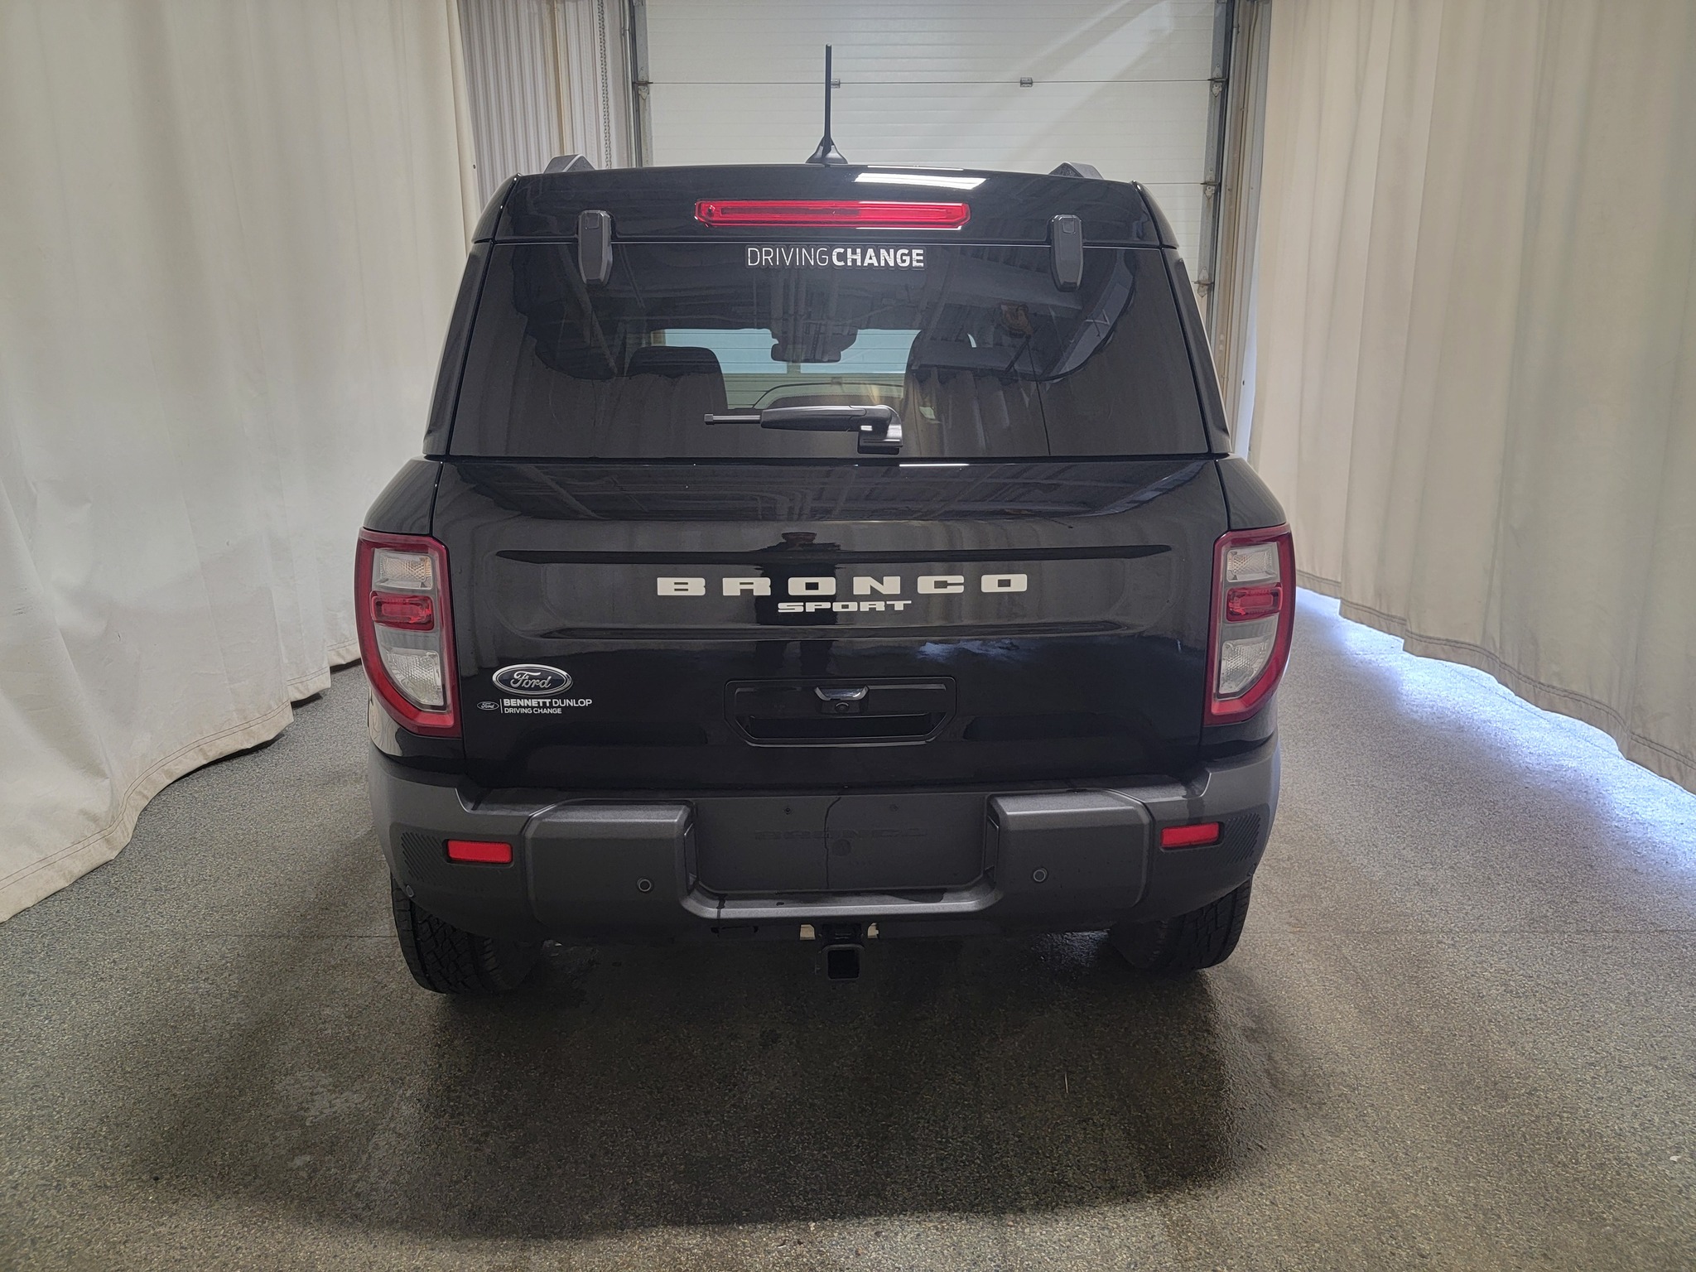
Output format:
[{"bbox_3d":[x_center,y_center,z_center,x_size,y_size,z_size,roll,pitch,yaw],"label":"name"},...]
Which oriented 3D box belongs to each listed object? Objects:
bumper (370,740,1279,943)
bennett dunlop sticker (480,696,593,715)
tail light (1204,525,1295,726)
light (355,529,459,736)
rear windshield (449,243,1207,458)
[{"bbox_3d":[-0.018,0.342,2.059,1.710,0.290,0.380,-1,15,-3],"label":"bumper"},{"bbox_3d":[-0.504,0.112,1.895,0.193,0.037,0.006,-1,12,-3],"label":"bennett dunlop sticker"},{"bbox_3d":[0.710,-0.029,2.041,0.200,0.345,0.165,-1,15,-3],"label":"tail light"},{"bbox_3d":[-0.748,-0.011,1.952,0.200,0.345,0.165,-1,15,-3],"label":"light"},{"bbox_3d":[-0.019,-0.462,1.904,1.240,0.350,0.090,-1,-2,-3],"label":"rear windshield"}]

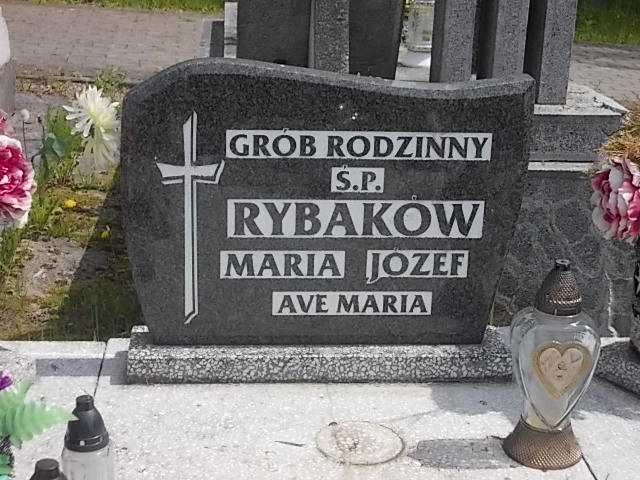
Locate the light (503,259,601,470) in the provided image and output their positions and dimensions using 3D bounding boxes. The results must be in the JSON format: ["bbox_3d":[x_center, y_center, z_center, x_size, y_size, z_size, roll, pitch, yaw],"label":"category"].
[{"bbox_3d":[0.366,0.186,1.739,0.135,0.325,0.125,-1,19,-7],"label":"light"}]

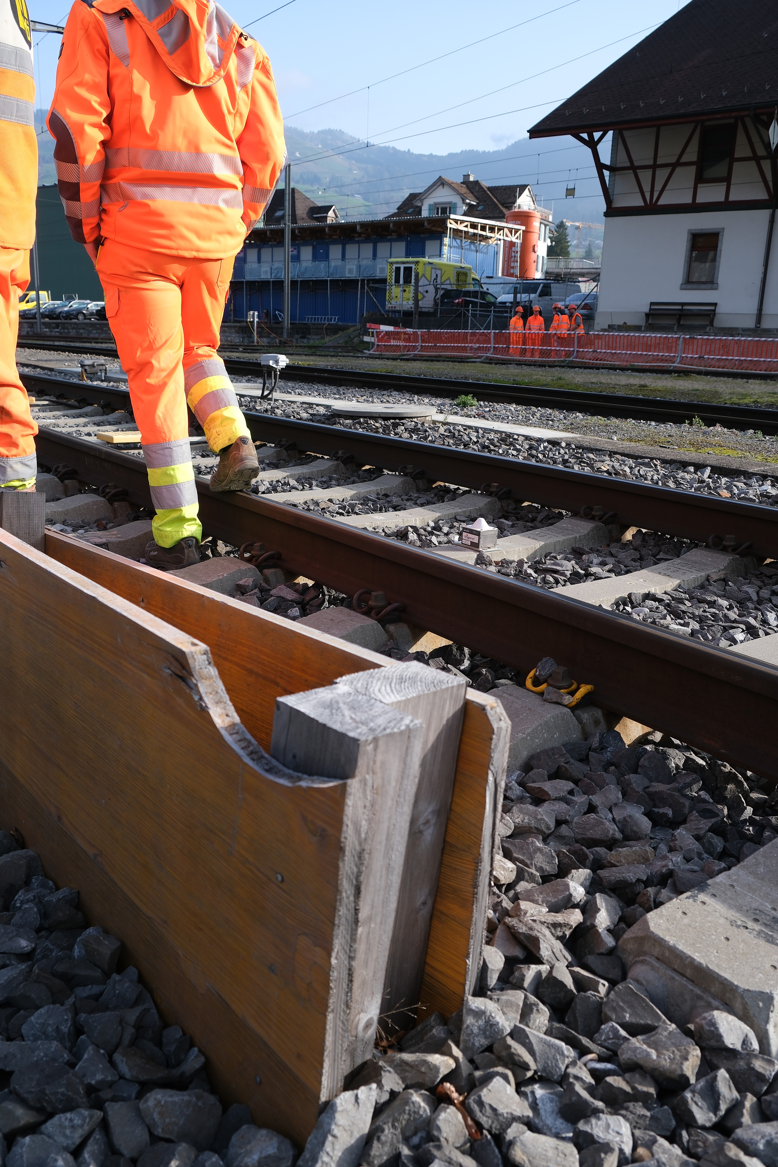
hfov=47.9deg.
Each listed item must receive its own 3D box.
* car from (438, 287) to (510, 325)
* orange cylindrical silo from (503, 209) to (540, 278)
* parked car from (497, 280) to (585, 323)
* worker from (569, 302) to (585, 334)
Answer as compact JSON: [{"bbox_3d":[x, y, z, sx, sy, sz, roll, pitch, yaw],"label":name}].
[{"bbox_3d":[4.539,-14.198,44.929,1.840,1.600,4.500,17,21,42],"label":"car"},{"bbox_3d":[9.350,-22.404,62.458,2.380,7.700,2.380,2,15,0],"label":"orange cylindrical silo"},{"bbox_3d":[7.325,-13.626,42.836,1.900,1.990,4.890,16,20,40],"label":"parked car"},{"bbox_3d":[6.033,-8.007,28.172,0.470,1.800,0.530,2,15,0],"label":"worker"}]

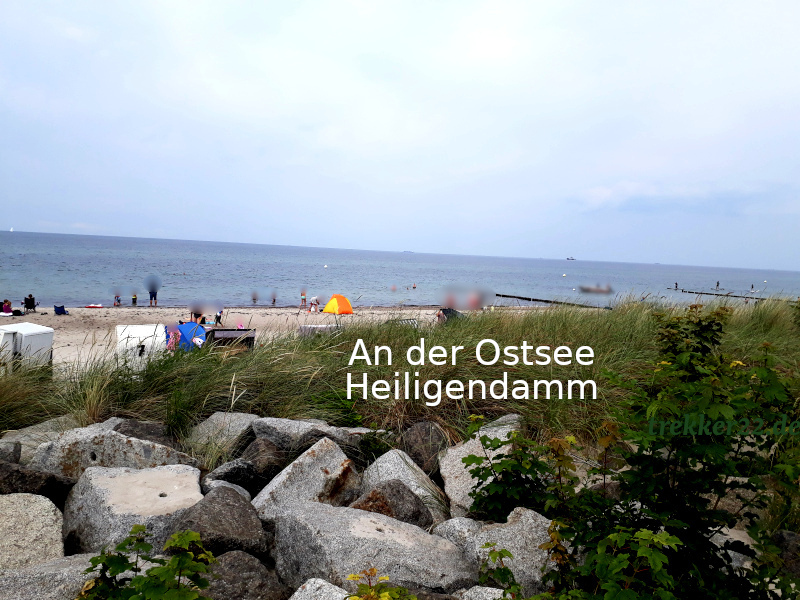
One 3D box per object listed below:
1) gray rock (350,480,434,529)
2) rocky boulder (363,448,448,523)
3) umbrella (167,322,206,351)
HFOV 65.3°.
[{"bbox_3d":[-0.064,1.570,4.700,0.600,0.380,0.500,3,4,0],"label":"gray rock"},{"bbox_3d":[0.045,1.558,5.050,0.660,0.550,0.550,3,4,0],"label":"rocky boulder"},{"bbox_3d":[-6.981,1.298,20.500,1.250,1.050,1.100,4,5,17],"label":"umbrella"}]

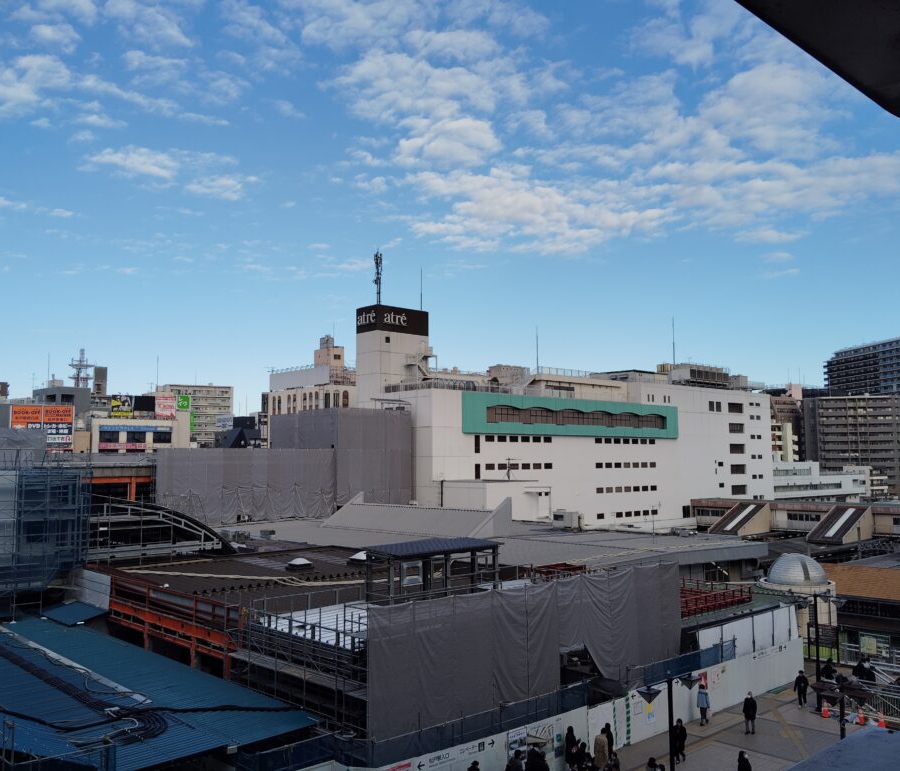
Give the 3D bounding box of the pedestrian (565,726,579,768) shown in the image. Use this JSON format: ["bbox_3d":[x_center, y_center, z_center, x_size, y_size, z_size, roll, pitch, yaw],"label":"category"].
[{"bbox_3d":[4.440,13.311,30.333,0.500,1.630,0.360,-3,-6,23],"label":"pedestrian"}]

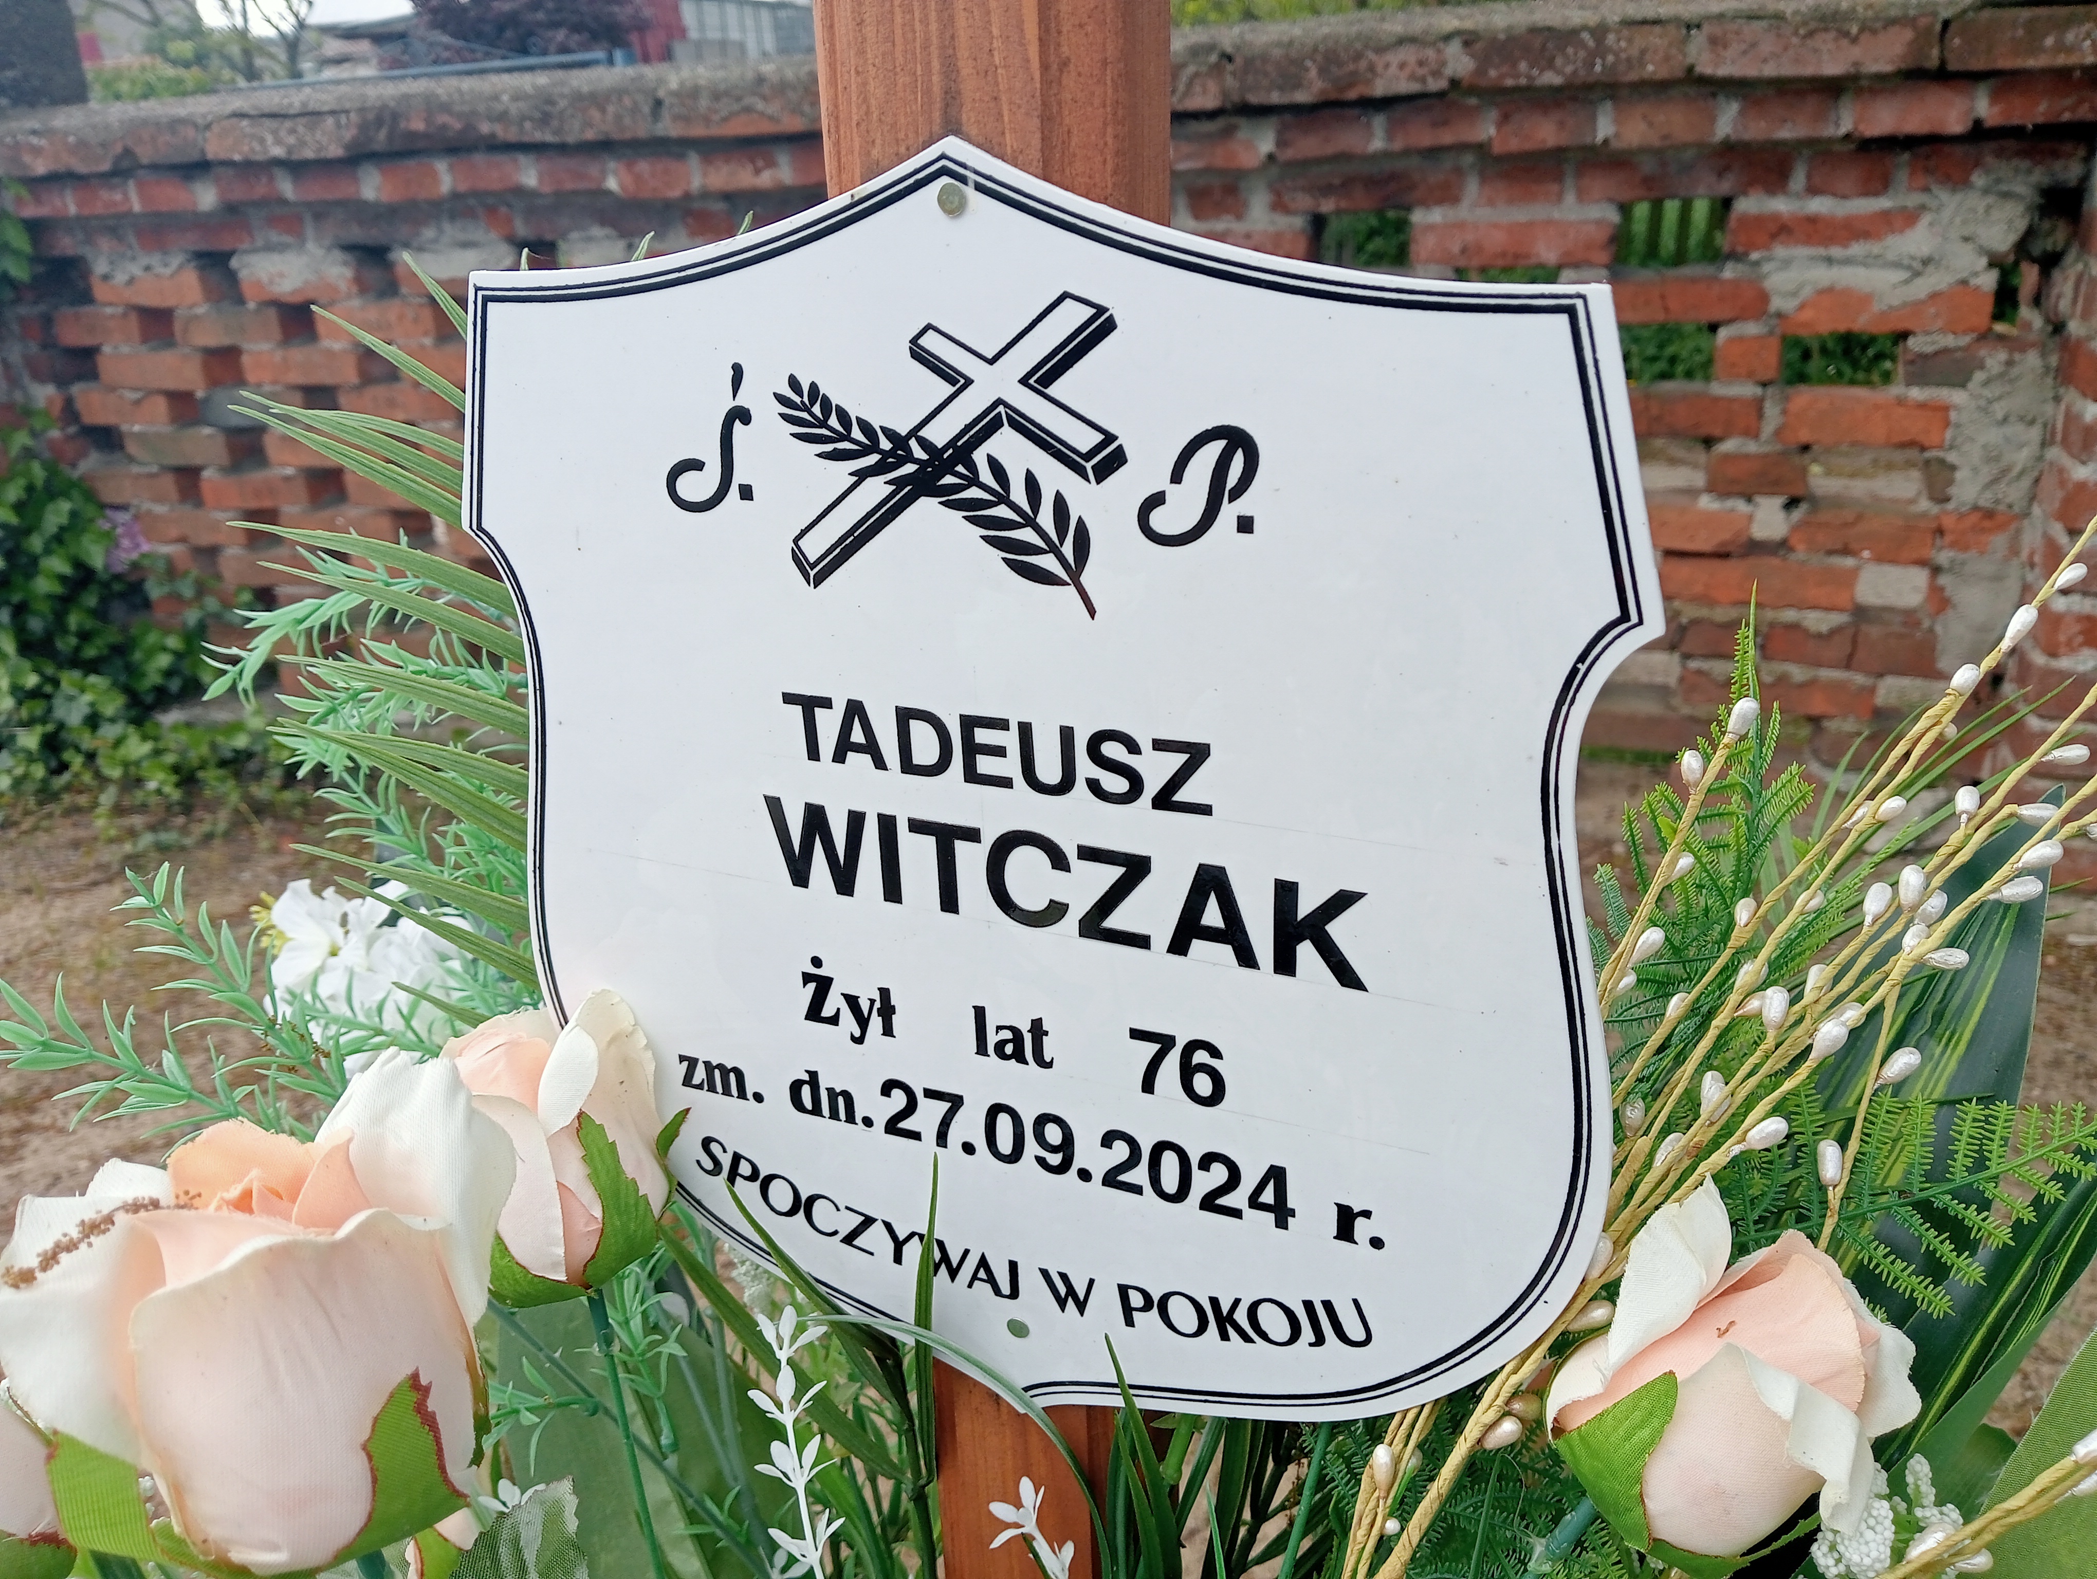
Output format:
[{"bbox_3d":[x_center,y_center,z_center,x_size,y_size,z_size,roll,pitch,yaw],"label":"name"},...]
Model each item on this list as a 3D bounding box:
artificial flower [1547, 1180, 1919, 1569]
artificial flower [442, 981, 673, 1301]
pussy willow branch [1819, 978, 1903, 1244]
[{"bbox_3d":[0.147,0.126,0.365,0.076,0.072,0.070,21,23,26],"label":"artificial flower"},{"bbox_3d":[-0.115,0.084,0.400,0.056,0.069,0.054,-9,22,-18],"label":"artificial flower"},{"bbox_3d":[0.192,0.077,0.400,0.018,0.066,0.016,19,14,27],"label":"pussy willow branch"}]

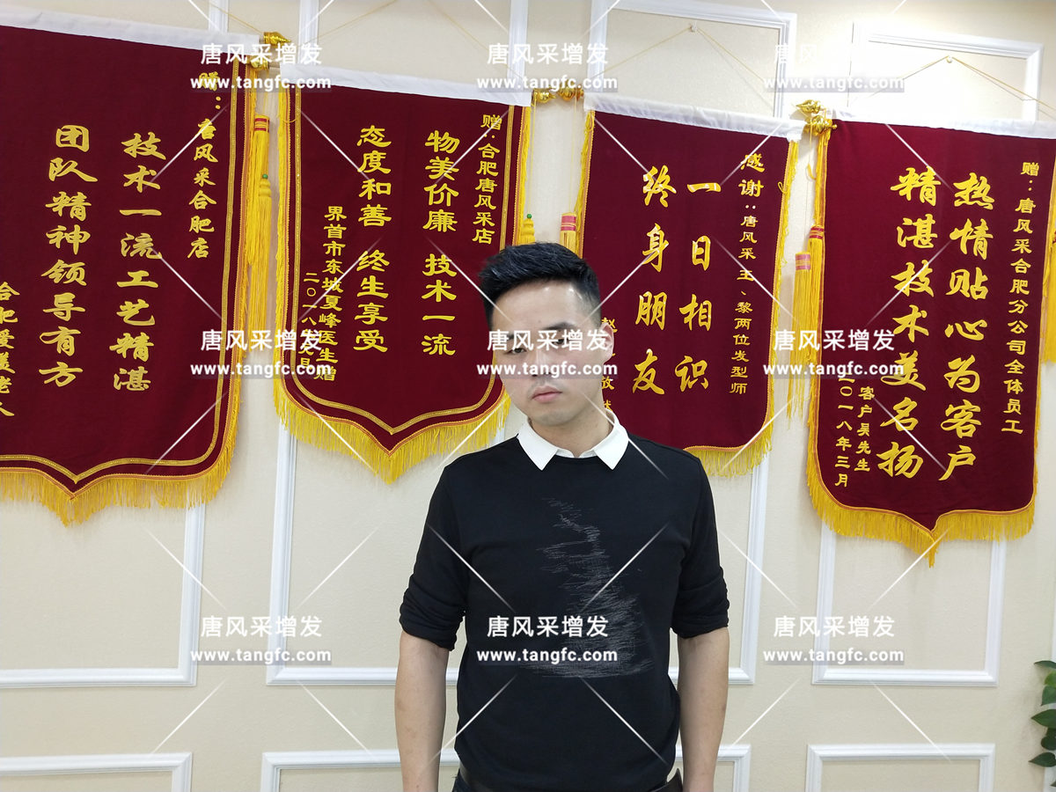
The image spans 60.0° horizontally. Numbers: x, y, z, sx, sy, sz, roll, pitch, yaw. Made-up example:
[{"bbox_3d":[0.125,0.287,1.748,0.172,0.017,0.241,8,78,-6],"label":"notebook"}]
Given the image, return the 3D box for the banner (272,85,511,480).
[{"bbox_3d":[-0.280,-0.234,1.974,0.532,0.850,0.030,3,2,-9],"label":"banner"}]

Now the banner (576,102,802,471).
[{"bbox_3d":[0.355,-0.203,2.079,0.508,0.854,0.030,3,2,-9],"label":"banner"}]

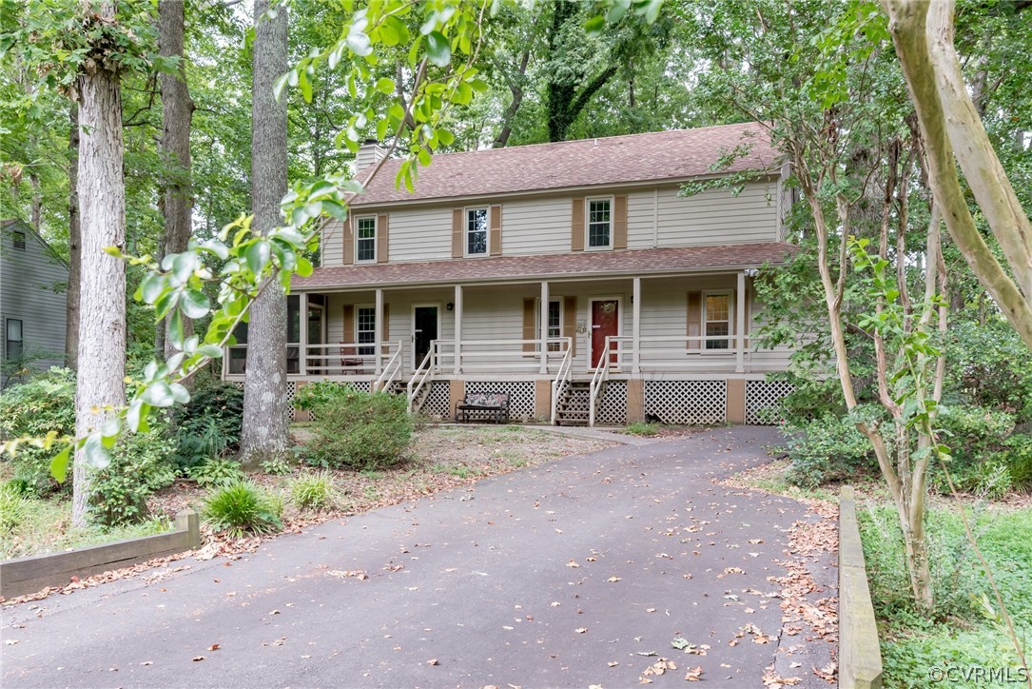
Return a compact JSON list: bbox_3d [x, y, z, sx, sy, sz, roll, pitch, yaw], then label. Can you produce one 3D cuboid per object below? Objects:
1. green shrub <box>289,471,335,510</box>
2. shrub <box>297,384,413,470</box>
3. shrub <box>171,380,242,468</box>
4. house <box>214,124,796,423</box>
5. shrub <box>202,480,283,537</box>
[{"bbox_3d":[-2.184,1.532,8.241,0.500,0.380,0.500,1,-3,-15],"label":"green shrub"},{"bbox_3d":[-2.458,1.245,11.857,1.720,1.190,1.600,1,-3,-12],"label":"shrub"},{"bbox_3d":[-4.699,1.202,12.059,1.350,1.290,1.300,1,-3,-21],"label":"shrub"},{"bbox_3d":[0.520,-2.504,26.459,17.700,9.770,10.000,-1,-3,19],"label":"house"},{"bbox_3d":[-2.496,1.458,7.043,0.740,0.460,0.700,1,-3,-19],"label":"shrub"}]

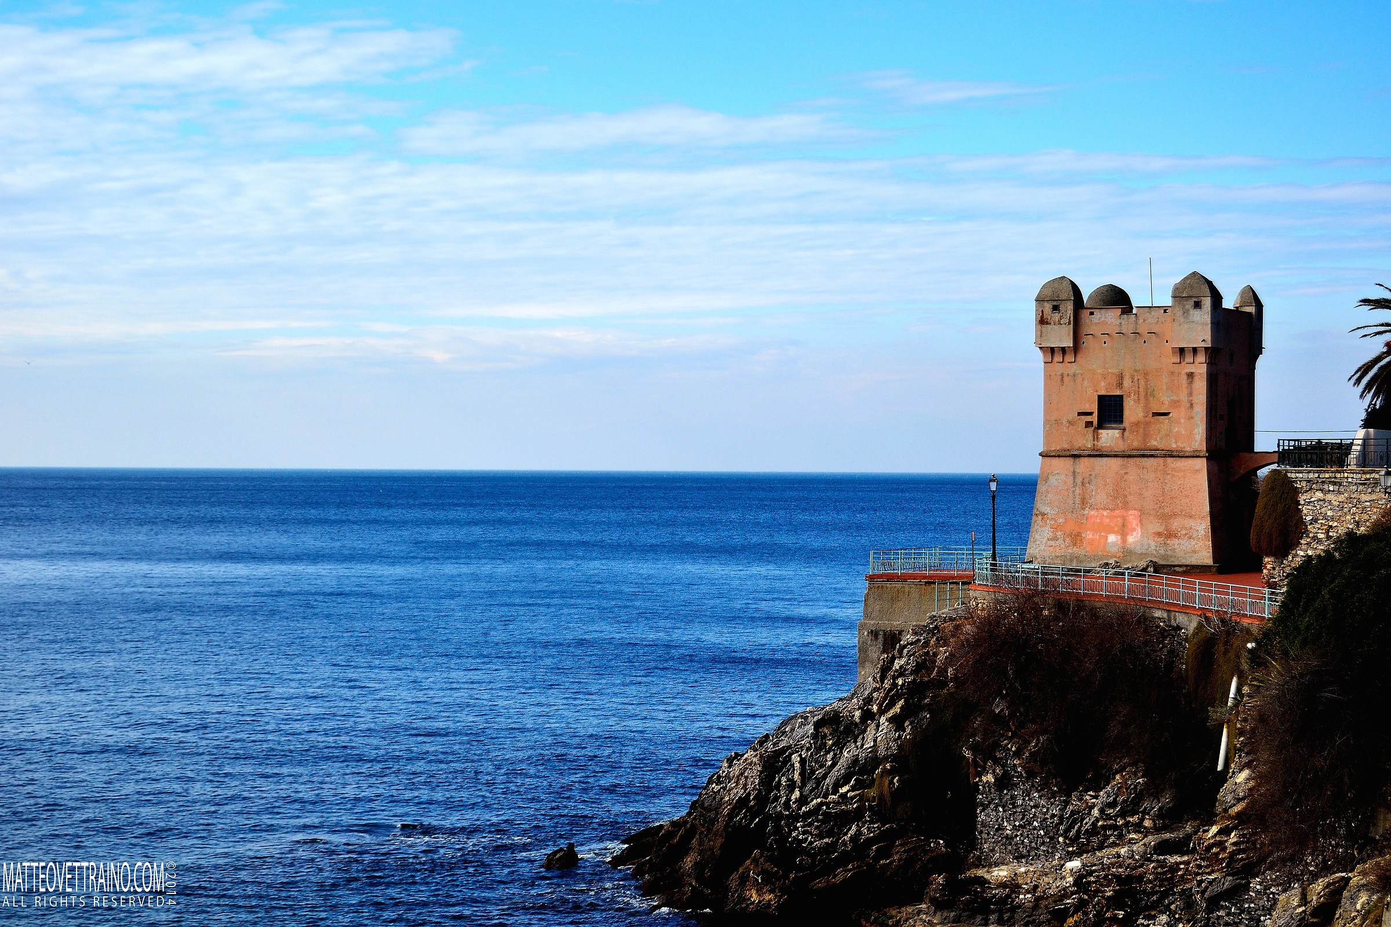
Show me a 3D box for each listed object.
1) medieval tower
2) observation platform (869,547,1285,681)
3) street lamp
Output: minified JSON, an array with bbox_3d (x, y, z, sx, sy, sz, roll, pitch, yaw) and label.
[{"bbox_3d":[20.846,-1.821,132.644,8.763,13.243,9.017,0,0,26],"label":"medieval tower"},{"bbox_3d":[16.000,6.700,122.500,19.000,5.700,15.500,0,0,30],"label":"observation platform"},{"bbox_3d":[13.162,2.617,128.000,0.400,4.322,0.400,0,0,26],"label":"street lamp"}]

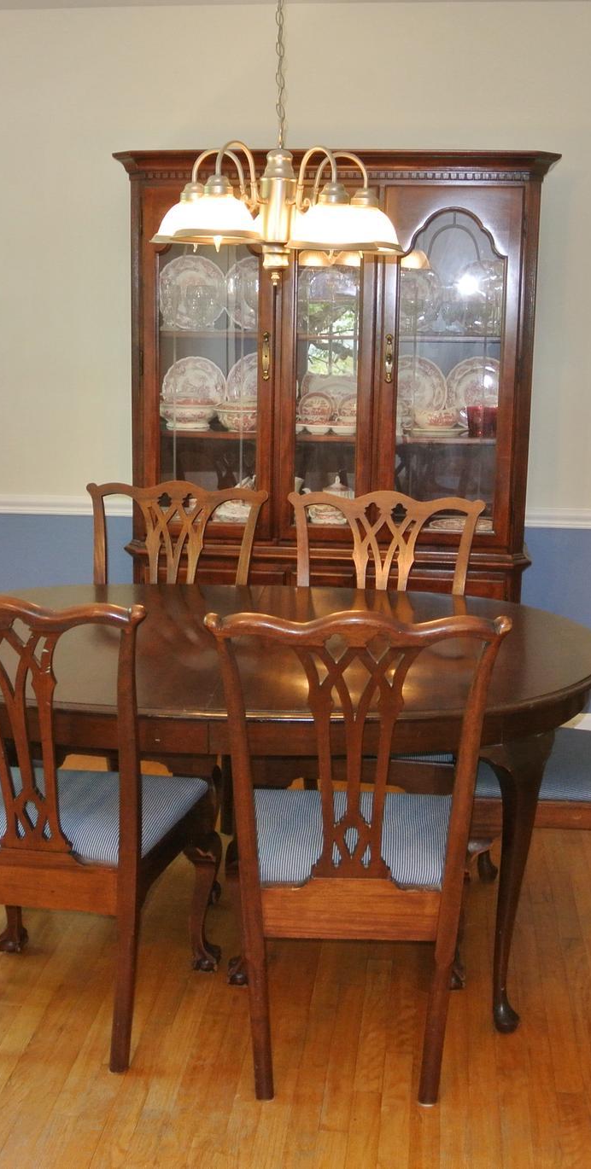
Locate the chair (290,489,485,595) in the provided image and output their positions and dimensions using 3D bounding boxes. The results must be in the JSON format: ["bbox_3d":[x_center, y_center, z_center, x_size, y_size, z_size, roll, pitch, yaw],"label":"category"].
[{"bbox_3d":[0.217,0.293,3.416,0.530,0.995,0.550,3,13,9],"label":"chair"}]

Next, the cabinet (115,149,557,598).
[{"bbox_3d":[0.126,-0.387,4.271,1.340,1.930,0.420,2,13,6],"label":"cabinet"}]

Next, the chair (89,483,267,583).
[{"bbox_3d":[-0.364,0.259,3.545,0.530,0.995,0.550,3,13,9],"label":"chair"}]

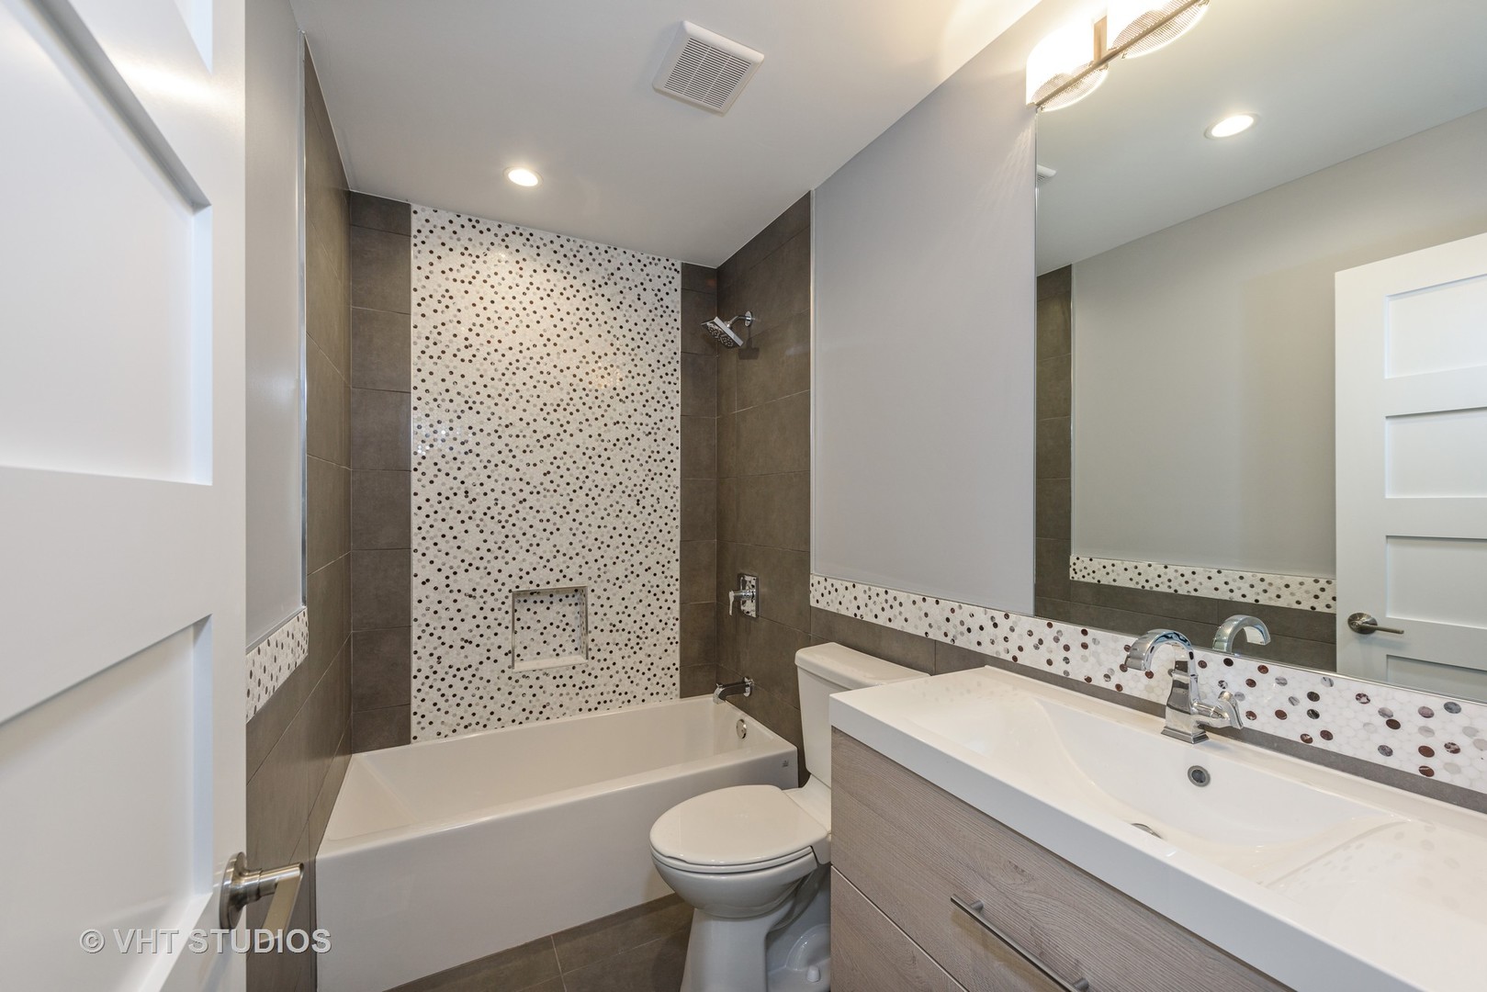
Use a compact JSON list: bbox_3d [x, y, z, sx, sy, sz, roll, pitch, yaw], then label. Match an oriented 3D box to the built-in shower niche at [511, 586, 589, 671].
[{"bbox_3d":[-0.857,0.575,2.557,0.316,0.337,0.090,0,0,-28],"label":"built-in shower niche"}]

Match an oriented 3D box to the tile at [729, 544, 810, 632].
[{"bbox_3d":[0.109,0.369,2.456,0.010,0.307,0.622,0,0,-28],"label":"tile"}]

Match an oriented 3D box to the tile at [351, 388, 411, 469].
[{"bbox_3d":[-1.388,-0.249,2.222,0.196,0.305,0.010,0,0,-28],"label":"tile"}]

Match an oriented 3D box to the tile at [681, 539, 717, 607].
[{"bbox_3d":[-0.221,0.367,2.837,0.191,0.305,0.010,0,0,-28],"label":"tile"}]

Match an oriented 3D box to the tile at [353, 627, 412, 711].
[{"bbox_3d":[-1.396,0.668,2.227,0.197,0.306,0.010,0,0,-28],"label":"tile"}]

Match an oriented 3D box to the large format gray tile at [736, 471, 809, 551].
[{"bbox_3d":[0.112,0.061,2.426,0.010,0.305,0.604,0,0,-28],"label":"large format gray tile"}]

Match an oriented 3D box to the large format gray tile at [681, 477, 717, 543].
[{"bbox_3d":[-0.220,0.062,2.838,0.191,0.305,0.010,0,0,-28],"label":"large format gray tile"}]

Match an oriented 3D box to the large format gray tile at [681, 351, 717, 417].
[{"bbox_3d":[-0.218,-0.552,2.863,0.193,0.307,0.010,0,0,-28],"label":"large format gray tile"}]

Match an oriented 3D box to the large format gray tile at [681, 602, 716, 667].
[{"bbox_3d":[-0.222,0.672,2.835,0.191,0.305,0.010,0,0,-28],"label":"large format gray tile"}]

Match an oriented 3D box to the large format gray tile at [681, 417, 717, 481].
[{"bbox_3d":[-0.219,-0.245,2.862,0.193,0.307,0.010,0,0,-28],"label":"large format gray tile"}]

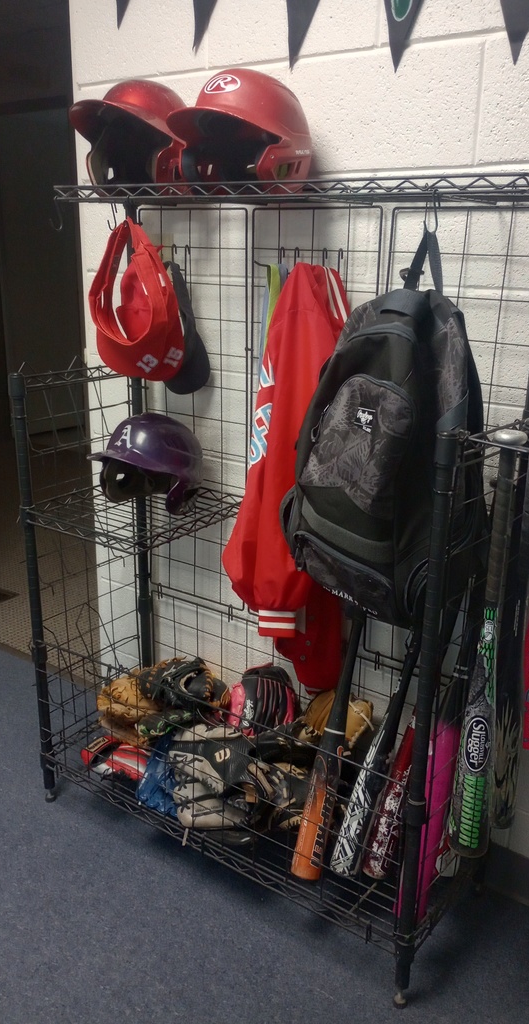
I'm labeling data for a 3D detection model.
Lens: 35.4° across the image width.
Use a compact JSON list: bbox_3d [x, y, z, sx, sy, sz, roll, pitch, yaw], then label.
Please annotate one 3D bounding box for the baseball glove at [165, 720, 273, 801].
[{"bbox_3d":[-0.098,0.557,1.801,0.245,0.190,0.130,1,-12,0],"label":"baseball glove"}]

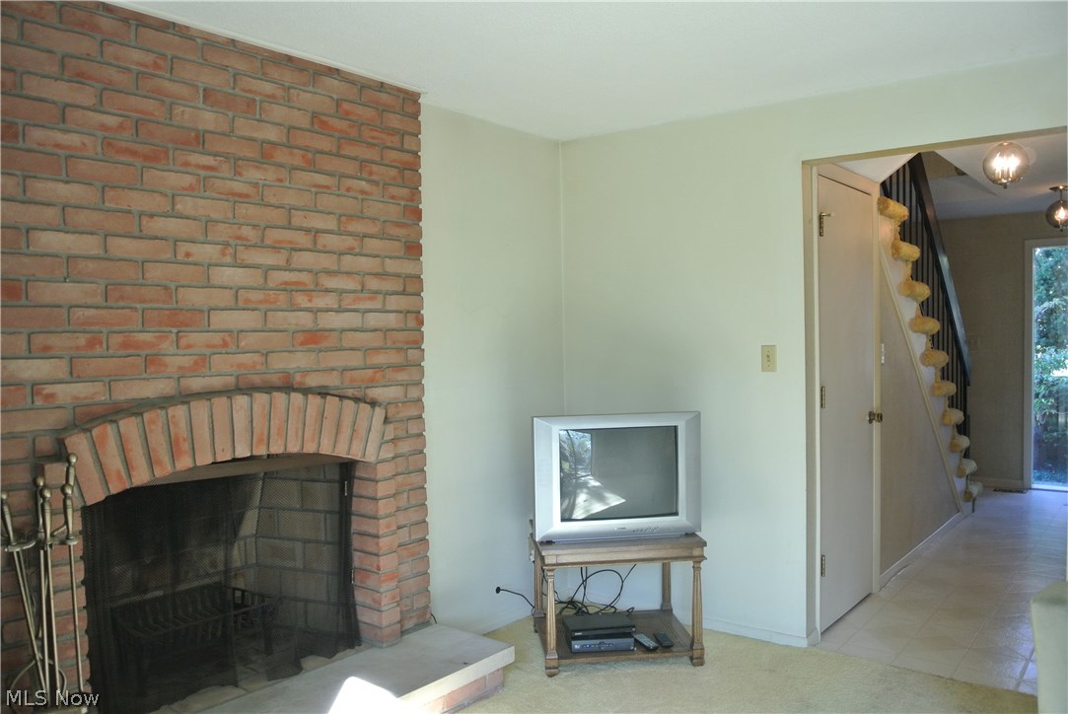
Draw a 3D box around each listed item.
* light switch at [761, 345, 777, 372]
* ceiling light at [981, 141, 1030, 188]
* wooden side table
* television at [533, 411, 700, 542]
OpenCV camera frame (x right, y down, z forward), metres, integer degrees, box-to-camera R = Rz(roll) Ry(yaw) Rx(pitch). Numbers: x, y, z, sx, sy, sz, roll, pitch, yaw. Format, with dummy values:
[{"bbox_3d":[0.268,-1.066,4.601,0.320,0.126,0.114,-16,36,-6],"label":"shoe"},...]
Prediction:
[{"bbox_3d":[1.034,0.009,3.534,0.072,0.116,0.018,1,2,39],"label":"light switch"},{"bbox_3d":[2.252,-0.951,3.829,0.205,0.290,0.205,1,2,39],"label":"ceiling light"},{"bbox_3d":[0.348,1.023,3.502,0.674,0.499,0.476,-1,2,-7],"label":"wooden side table"},{"bbox_3d":[0.325,0.498,3.632,0.724,0.521,0.470,-1,2,-9],"label":"television"}]

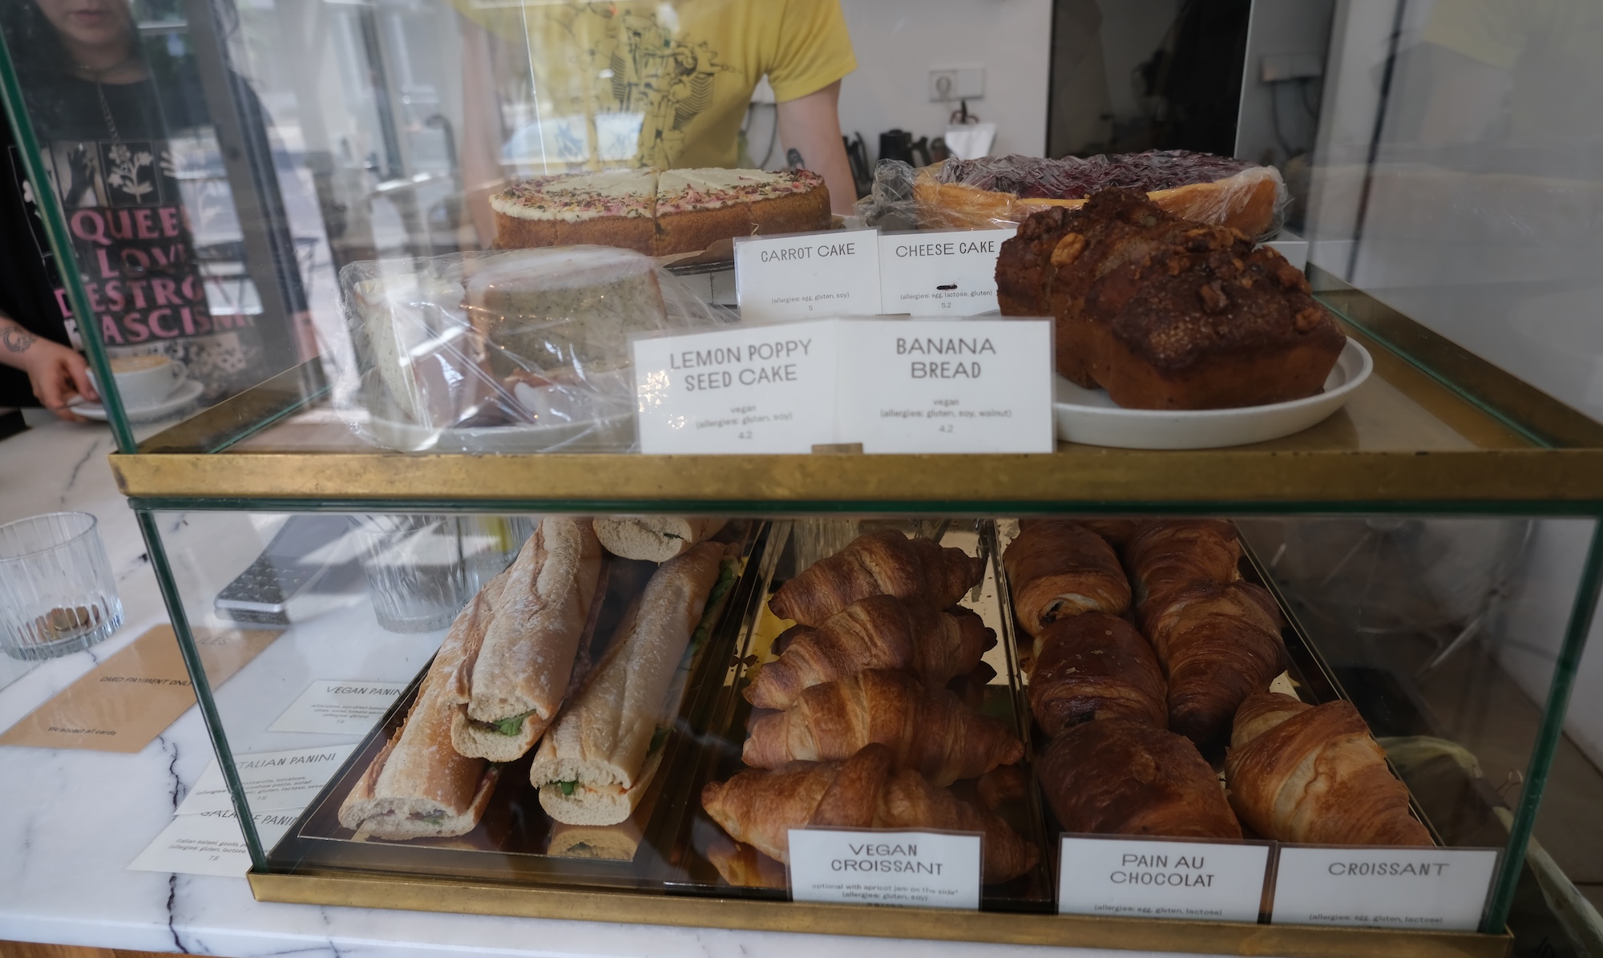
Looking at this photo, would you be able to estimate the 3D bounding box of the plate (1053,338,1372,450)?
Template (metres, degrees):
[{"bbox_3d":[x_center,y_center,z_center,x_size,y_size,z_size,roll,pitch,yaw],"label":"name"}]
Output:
[{"bbox_3d":[0.162,-0.054,0.494,0.201,0.021,0.201,0,23,7],"label":"plate"}]

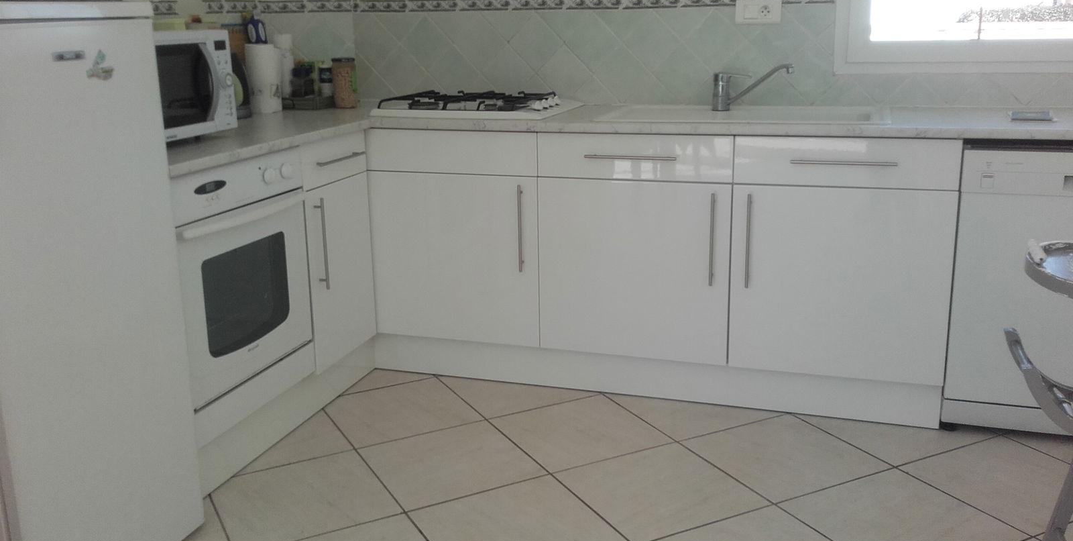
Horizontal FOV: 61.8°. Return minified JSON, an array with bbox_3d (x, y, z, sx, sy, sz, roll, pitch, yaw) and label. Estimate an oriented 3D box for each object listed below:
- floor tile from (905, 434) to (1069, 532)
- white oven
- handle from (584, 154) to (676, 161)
[{"bbox_3d":[1.244,0.550,2.326,0.402,0.010,0.402,-9,17,-26],"label":"floor tile"},{"bbox_3d":[-1.035,0.030,2.477,0.570,0.690,0.600,4,15,17],"label":"white oven"},{"bbox_3d":[0.280,-0.339,2.668,0.290,0.013,0.036,4,15,17],"label":"handle"}]

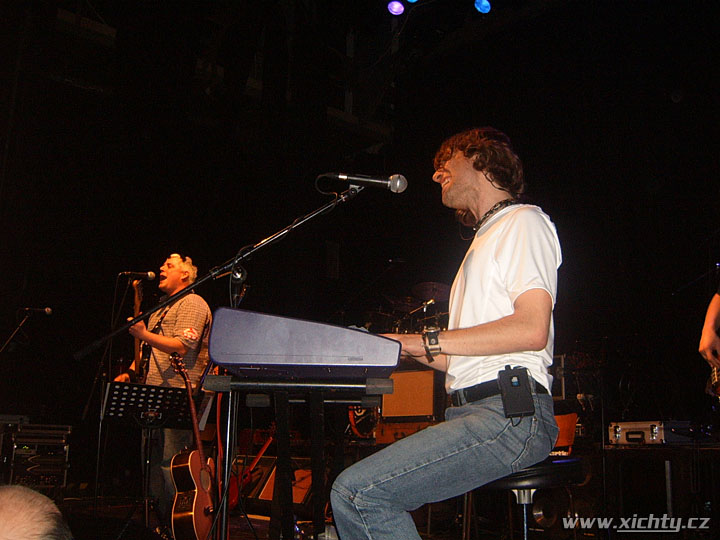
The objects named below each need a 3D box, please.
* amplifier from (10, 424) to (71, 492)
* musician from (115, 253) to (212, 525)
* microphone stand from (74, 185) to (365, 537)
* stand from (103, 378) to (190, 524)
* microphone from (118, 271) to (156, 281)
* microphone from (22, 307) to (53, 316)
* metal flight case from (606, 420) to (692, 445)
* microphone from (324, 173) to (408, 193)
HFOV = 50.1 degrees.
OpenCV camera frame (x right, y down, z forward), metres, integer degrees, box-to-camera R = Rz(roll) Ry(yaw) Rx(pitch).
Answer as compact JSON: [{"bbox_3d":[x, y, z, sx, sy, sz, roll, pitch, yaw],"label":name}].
[{"bbox_3d":[-2.695,1.536,6.490,0.520,0.580,0.500,3,-8,-14],"label":"amplifier"},{"bbox_3d":[-1.268,0.762,5.019,0.580,1.770,0.550,3,-8,-12],"label":"musician"},{"bbox_3d":[-0.399,0.503,2.024,0.800,1.464,0.500,1,-8,2],"label":"microphone stand"},{"bbox_3d":[-1.225,1.098,4.436,0.520,0.950,0.500,2,-8,-9],"label":"stand"},{"bbox_3d":[-1.427,0.036,4.980,0.180,0.052,0.052,5,-9,-12],"label":"microphone"},{"bbox_3d":[-2.273,0.294,5.450,0.180,0.052,0.052,4,-8,-9],"label":"microphone"},{"bbox_3d":[2.020,1.130,5.360,0.320,0.150,0.450,9,-15,-34],"label":"metal flight case"},{"bbox_3d":[0.034,-0.237,2.060,0.182,0.053,0.053,7,-8,0],"label":"microphone"}]

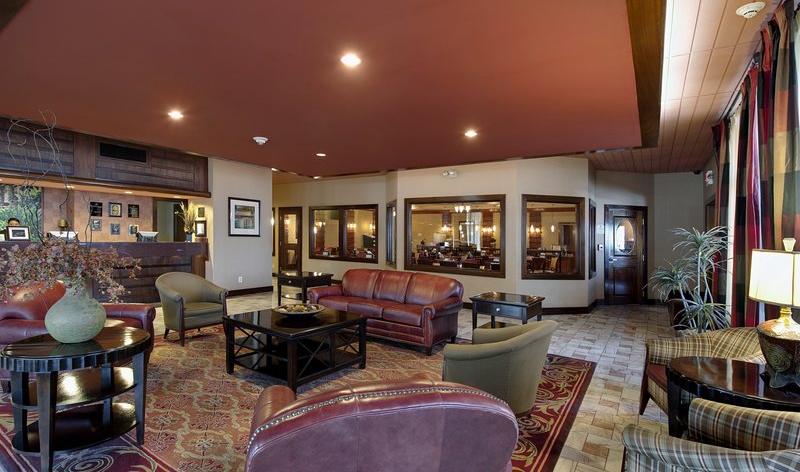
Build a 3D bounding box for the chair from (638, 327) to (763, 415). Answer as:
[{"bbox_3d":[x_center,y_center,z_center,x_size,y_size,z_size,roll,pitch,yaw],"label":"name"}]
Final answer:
[{"bbox_3d":[2.310,1.053,2.720,0.760,0.840,0.700,1,0,8],"label":"chair"}]

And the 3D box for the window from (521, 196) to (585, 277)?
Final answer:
[{"bbox_3d":[2.898,0.036,7.131,1.314,1.578,0.120,1,0,-11],"label":"window"}]

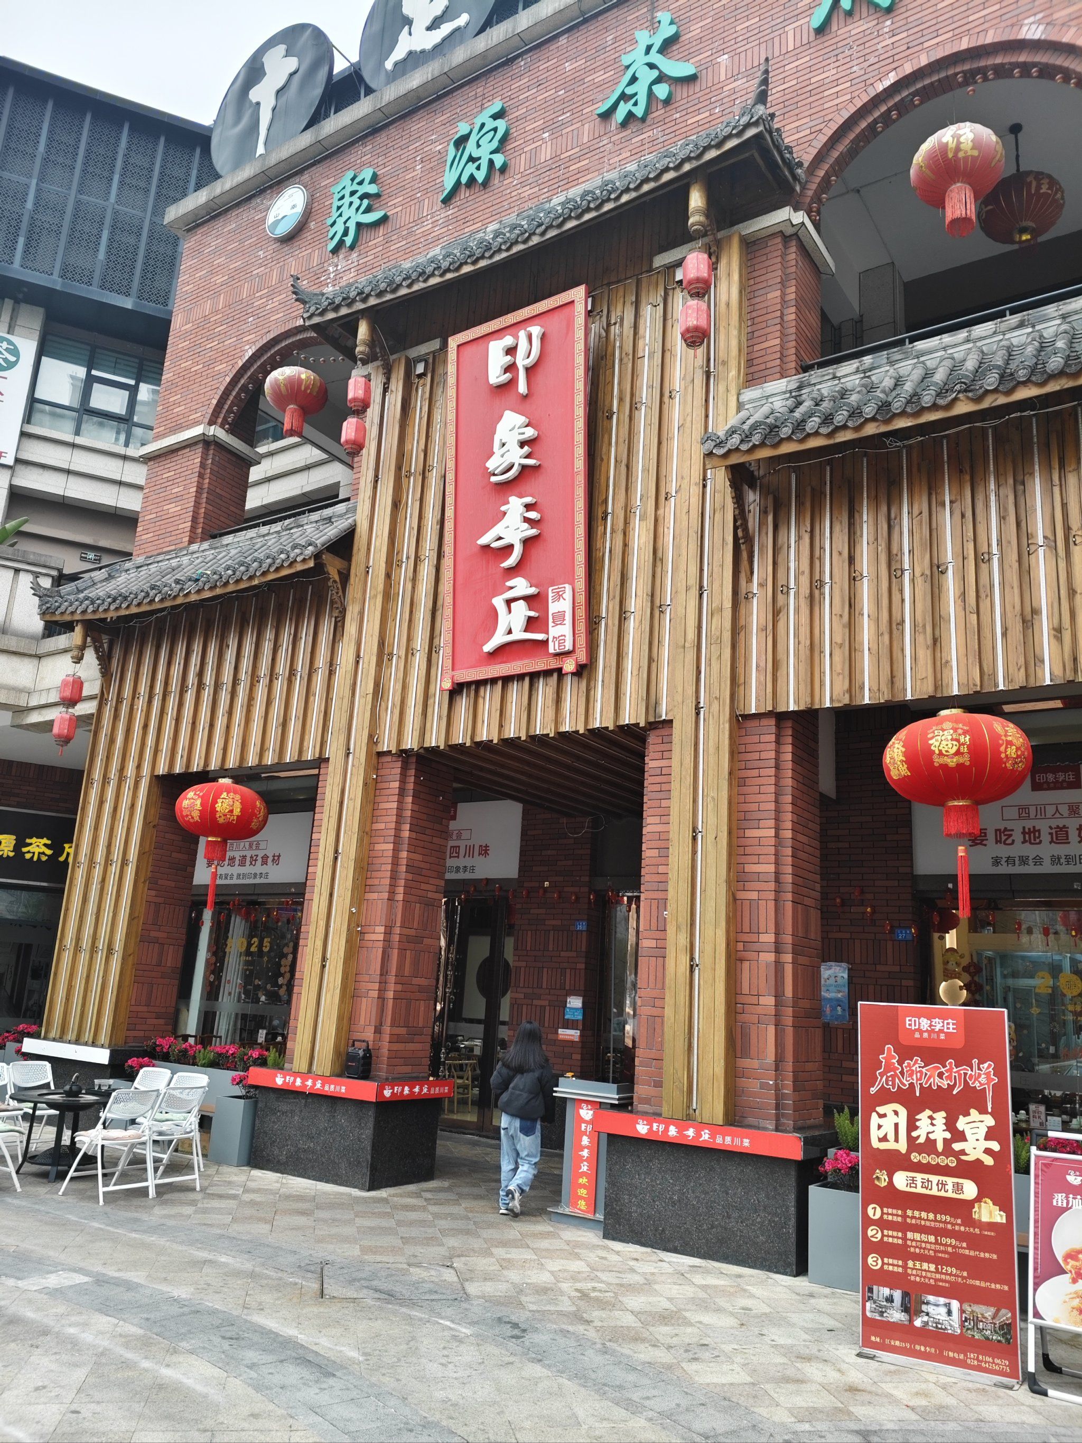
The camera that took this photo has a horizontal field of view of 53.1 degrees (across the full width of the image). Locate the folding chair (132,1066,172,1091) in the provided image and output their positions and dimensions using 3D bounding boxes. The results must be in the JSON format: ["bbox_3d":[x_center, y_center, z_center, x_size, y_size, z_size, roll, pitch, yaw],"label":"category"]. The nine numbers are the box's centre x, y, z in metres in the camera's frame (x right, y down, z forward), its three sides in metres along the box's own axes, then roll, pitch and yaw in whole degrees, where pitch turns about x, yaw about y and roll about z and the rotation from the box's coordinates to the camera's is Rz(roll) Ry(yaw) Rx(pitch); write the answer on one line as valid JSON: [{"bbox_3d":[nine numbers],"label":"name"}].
[{"bbox_3d":[-3.998,3.800,10.478,0.460,0.830,0.520,-4,-17,28],"label":"folding chair"}]

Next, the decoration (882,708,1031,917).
[{"bbox_3d":[2.958,0.627,7.656,0.970,1.490,0.970,-6,-17,34],"label":"decoration"}]

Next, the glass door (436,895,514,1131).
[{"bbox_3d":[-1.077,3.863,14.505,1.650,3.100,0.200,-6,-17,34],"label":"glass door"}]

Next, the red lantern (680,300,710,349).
[{"bbox_3d":[1.343,-3.459,9.452,0.270,0.450,0.270,3,-15,1],"label":"red lantern"}]

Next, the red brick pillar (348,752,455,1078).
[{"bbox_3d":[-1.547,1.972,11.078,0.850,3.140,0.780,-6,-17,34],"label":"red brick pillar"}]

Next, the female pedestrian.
[{"bbox_3d":[-0.158,3.332,9.200,0.500,1.570,0.430,-1,-15,17],"label":"female pedestrian"}]

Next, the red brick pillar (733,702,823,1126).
[{"bbox_3d":[1.869,1.552,8.640,0.550,3.150,0.680,-6,-18,34],"label":"red brick pillar"}]

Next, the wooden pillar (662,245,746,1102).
[{"bbox_3d":[1.403,-0.700,9.036,0.490,7.630,0.150,-6,-17,34],"label":"wooden pillar"}]

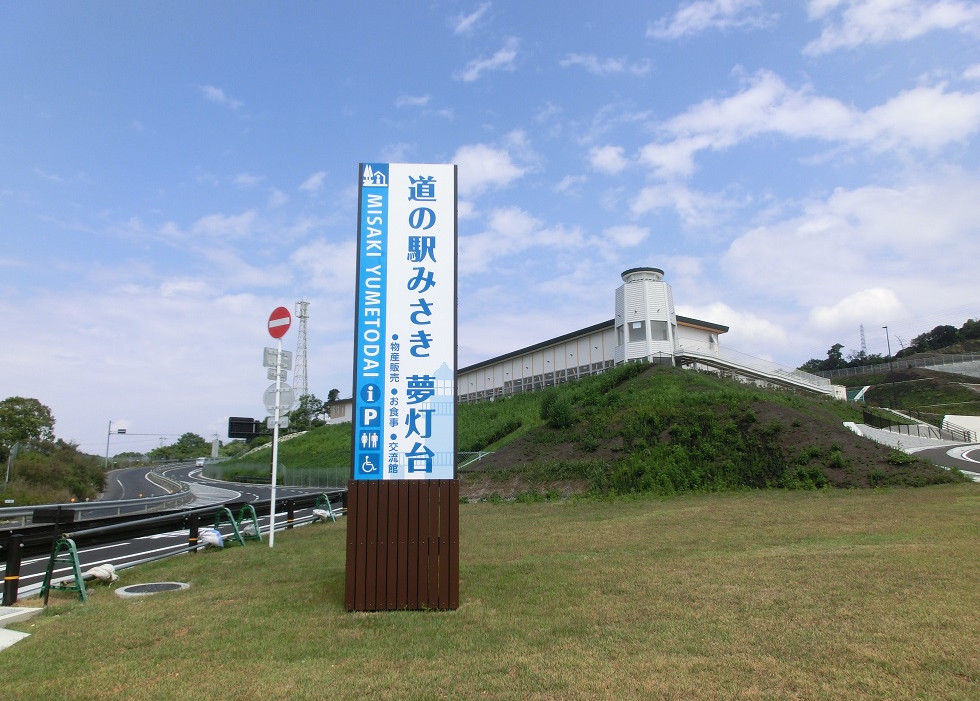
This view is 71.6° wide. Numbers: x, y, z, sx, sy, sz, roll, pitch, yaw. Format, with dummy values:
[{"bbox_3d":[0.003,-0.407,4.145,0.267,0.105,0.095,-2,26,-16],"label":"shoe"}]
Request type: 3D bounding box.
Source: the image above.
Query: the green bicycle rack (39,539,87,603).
[{"bbox_3d":[-4.645,2.394,7.400,0.470,0.670,0.080,-1,-9,5],"label":"green bicycle rack"}]

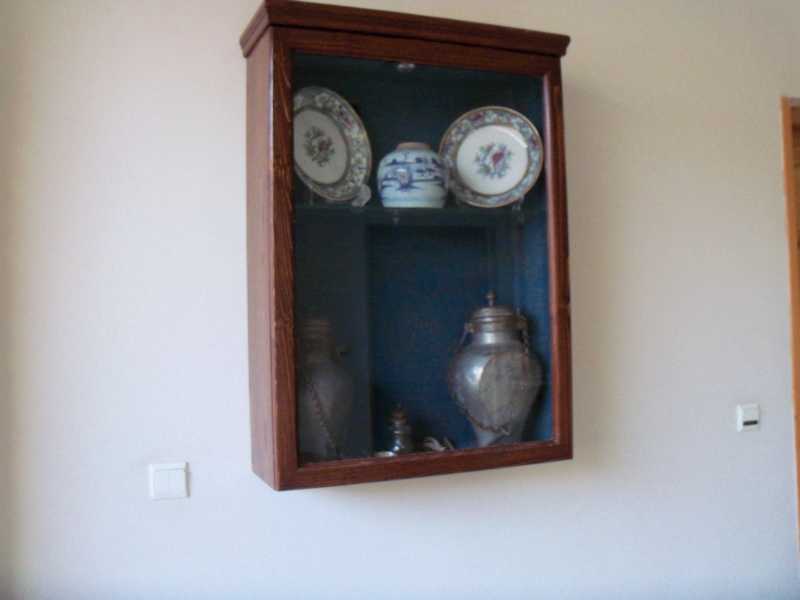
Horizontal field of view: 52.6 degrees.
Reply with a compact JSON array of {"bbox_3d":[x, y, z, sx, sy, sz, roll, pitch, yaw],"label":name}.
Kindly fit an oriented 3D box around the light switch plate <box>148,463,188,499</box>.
[{"bbox_3d":[-0.527,0.415,1.848,0.081,0.081,0.012,-1,-1,-22],"label":"light switch plate"}]

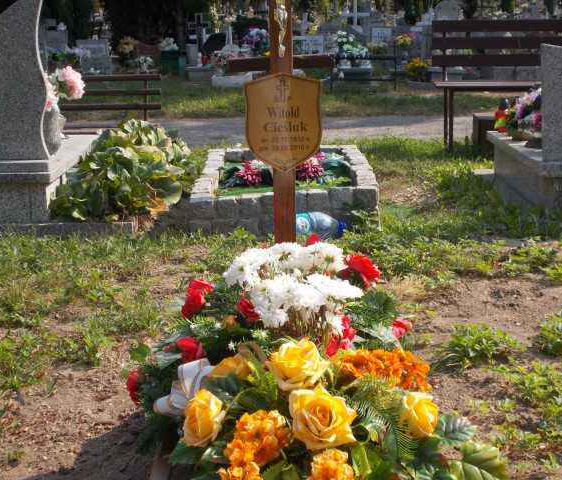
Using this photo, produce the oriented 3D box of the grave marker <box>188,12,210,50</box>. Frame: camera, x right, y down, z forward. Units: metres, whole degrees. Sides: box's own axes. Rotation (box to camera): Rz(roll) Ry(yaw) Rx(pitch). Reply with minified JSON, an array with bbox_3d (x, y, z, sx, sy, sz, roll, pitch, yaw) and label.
[{"bbox_3d":[-1.031,-2.631,13.564,0.304,0.485,0.070,0,14,0],"label":"grave marker"}]

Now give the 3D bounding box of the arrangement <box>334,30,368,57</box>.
[{"bbox_3d":[0.868,-2.436,13.395,0.420,0.360,0.320,-1,13,0],"label":"arrangement"}]

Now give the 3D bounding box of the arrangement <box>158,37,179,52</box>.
[{"bbox_3d":[-1.458,-2.534,13.897,0.285,0.204,0.240,0,14,0],"label":"arrangement"}]

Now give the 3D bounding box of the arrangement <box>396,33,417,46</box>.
[{"bbox_3d":[1.625,-2.596,13.882,0.285,0.178,0.240,0,14,0],"label":"arrangement"}]

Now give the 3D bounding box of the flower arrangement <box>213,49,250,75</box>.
[{"bbox_3d":[-0.612,-2.207,13.256,0.445,0.318,0.340,0,14,0],"label":"flower arrangement"}]

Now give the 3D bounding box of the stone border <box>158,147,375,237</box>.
[{"bbox_3d":[0.012,-0.289,5.814,0.920,0.210,1.500,-1,13,0],"label":"stone border"}]

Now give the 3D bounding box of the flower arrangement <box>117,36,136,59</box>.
[{"bbox_3d":[-1.961,-2.443,13.610,0.228,0.275,0.220,0,14,0],"label":"flower arrangement"}]

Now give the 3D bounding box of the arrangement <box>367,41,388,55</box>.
[{"bbox_3d":[1.268,-2.523,14.094,0.255,0.195,0.220,-1,13,0],"label":"arrangement"}]

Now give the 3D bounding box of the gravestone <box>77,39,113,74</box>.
[{"bbox_3d":[-2.403,-2.332,13.740,0.461,0.494,0.140,0,14,0],"label":"gravestone"}]

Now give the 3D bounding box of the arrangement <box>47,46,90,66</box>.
[{"bbox_3d":[-3.033,-2.619,15.303,0.560,0.280,0.350,-1,13,0],"label":"arrangement"}]

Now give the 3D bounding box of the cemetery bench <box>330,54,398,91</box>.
[{"bbox_3d":[0.960,-1.922,12.399,0.775,0.407,0.280,0,14,0],"label":"cemetery bench"}]

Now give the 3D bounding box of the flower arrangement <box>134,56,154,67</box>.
[{"bbox_3d":[-1.713,-2.211,13.358,0.249,0.148,0.220,0,14,0],"label":"flower arrangement"}]

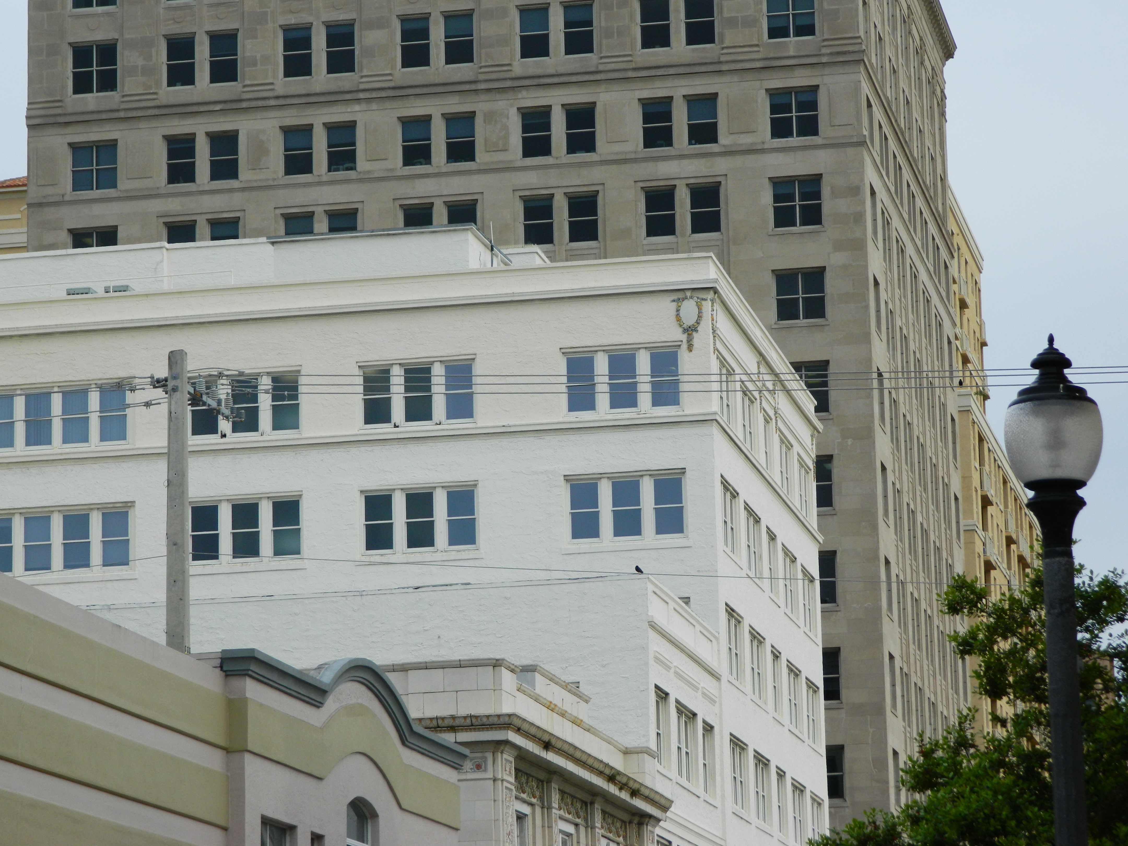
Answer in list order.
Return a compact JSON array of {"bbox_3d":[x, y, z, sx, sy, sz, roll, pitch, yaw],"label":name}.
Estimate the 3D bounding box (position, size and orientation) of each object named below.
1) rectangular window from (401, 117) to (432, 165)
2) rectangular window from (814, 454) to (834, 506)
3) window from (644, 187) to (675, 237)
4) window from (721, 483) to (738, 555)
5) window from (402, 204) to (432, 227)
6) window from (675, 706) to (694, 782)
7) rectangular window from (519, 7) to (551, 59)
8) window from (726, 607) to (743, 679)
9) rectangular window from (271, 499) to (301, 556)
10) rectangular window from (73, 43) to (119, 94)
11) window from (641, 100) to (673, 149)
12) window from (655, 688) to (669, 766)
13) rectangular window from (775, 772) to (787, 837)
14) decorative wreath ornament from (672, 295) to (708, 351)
[{"bbox_3d":[-5.294,-10.104,151.675,1.140,1.830,0.180,-4,-11,11],"label":"rectangular window"},{"bbox_3d":[9.050,2.222,156.300,1.999,1.950,0.150,-4,-11,10],"label":"rectangular window"},{"bbox_3d":[3.469,-7.645,152.568,1.111,1.795,0.200,-4,-11,10],"label":"window"},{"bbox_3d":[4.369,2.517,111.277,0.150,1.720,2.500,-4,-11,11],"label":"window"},{"bbox_3d":[-5.341,-7.122,154.199,1.110,1.795,0.200,-4,-11,10],"label":"window"},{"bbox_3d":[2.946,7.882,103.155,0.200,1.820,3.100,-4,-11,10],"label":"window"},{"bbox_3d":[-1.104,-14.954,161.388,1.153,1.940,0.150,-4,-11,10],"label":"rectangular window"},{"bbox_3d":[4.511,5.954,112.327,0.200,1.850,3.100,-4,-11,10],"label":"window"},{"bbox_3d":[-7.472,2.818,112.963,0.808,1.514,0.200,-4,-11,10],"label":"rectangular window"},{"bbox_3d":[-17.239,-12.987,154.613,1.820,1.970,0.180,-4,-11,11],"label":"rectangular window"},{"bbox_3d":[3.354,-10.643,150.054,1.150,1.820,0.180,-4,-11,11],"label":"window"},{"bbox_3d":[2.279,7.391,102.023,0.200,1.763,1.910,-4,-11,10],"label":"window"},{"bbox_3d":[6.127,10.776,119.474,0.200,1.800,1.950,-4,-11,10],"label":"rectangular window"},{"bbox_3d":[3.365,-2.681,112.664,0.887,1.458,0.140,-4,-11,10],"label":"decorative wreath ornament"}]

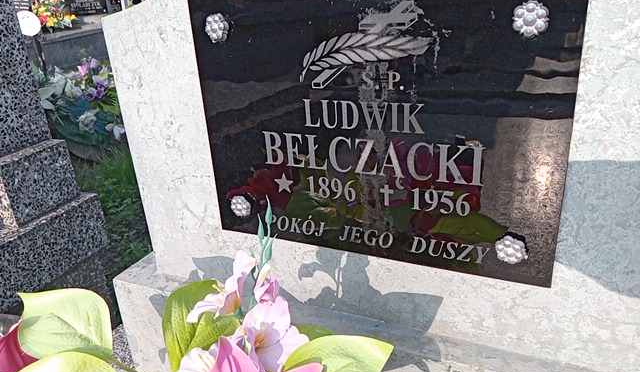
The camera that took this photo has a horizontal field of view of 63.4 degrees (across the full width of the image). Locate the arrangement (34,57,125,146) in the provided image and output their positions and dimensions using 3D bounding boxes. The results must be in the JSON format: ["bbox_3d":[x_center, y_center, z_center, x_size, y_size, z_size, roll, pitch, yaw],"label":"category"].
[{"bbox_3d":[-1.267,-0.444,2.750,0.470,0.380,0.400,-14,24,-22],"label":"arrangement"}]

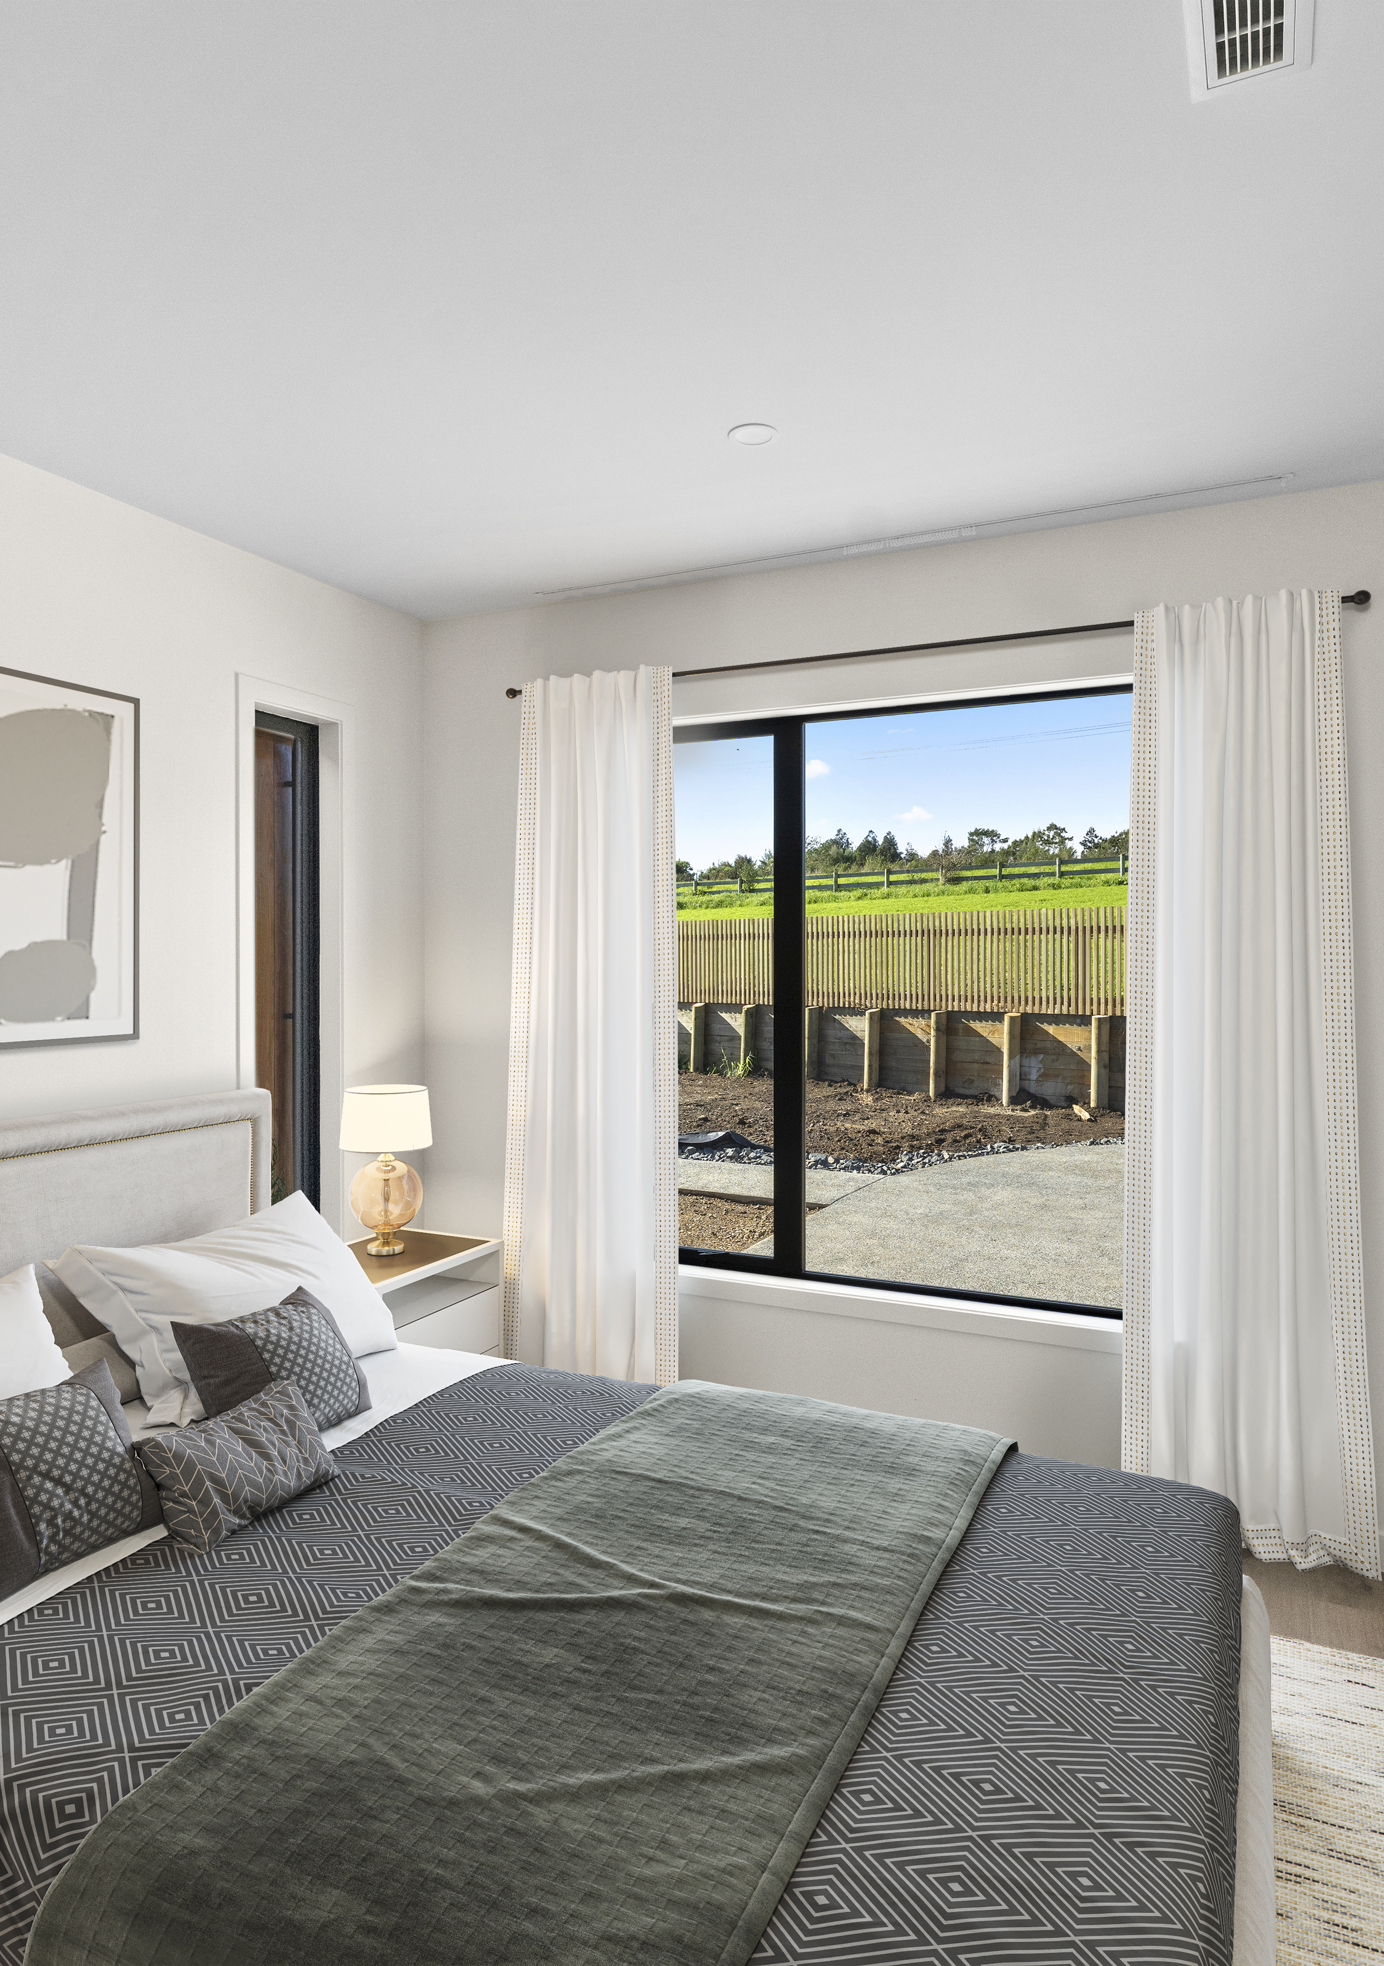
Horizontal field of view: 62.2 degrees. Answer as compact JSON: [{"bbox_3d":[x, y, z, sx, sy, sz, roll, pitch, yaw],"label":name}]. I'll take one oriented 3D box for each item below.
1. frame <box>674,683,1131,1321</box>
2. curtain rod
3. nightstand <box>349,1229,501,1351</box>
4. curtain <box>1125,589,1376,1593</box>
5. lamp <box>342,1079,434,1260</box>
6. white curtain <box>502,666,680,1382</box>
[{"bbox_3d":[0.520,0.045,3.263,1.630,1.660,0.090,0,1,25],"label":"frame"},{"bbox_3d":[0.476,-0.888,3.112,2.380,0.050,0.070,0,1,25],"label":"curtain rod"},{"bbox_3d":[-0.869,1.074,3.275,0.420,0.580,0.540,0,1,25],"label":"nightstand"},{"bbox_3d":[1.309,0.224,2.722,0.555,2.280,0.140,0,1,25],"label":"curtain"},{"bbox_3d":[-0.893,0.544,3.355,0.265,0.478,0.265,0,1,0],"label":"lamp"},{"bbox_3d":[-0.317,0.204,3.494,0.620,2.280,0.130,0,1,25],"label":"white curtain"}]

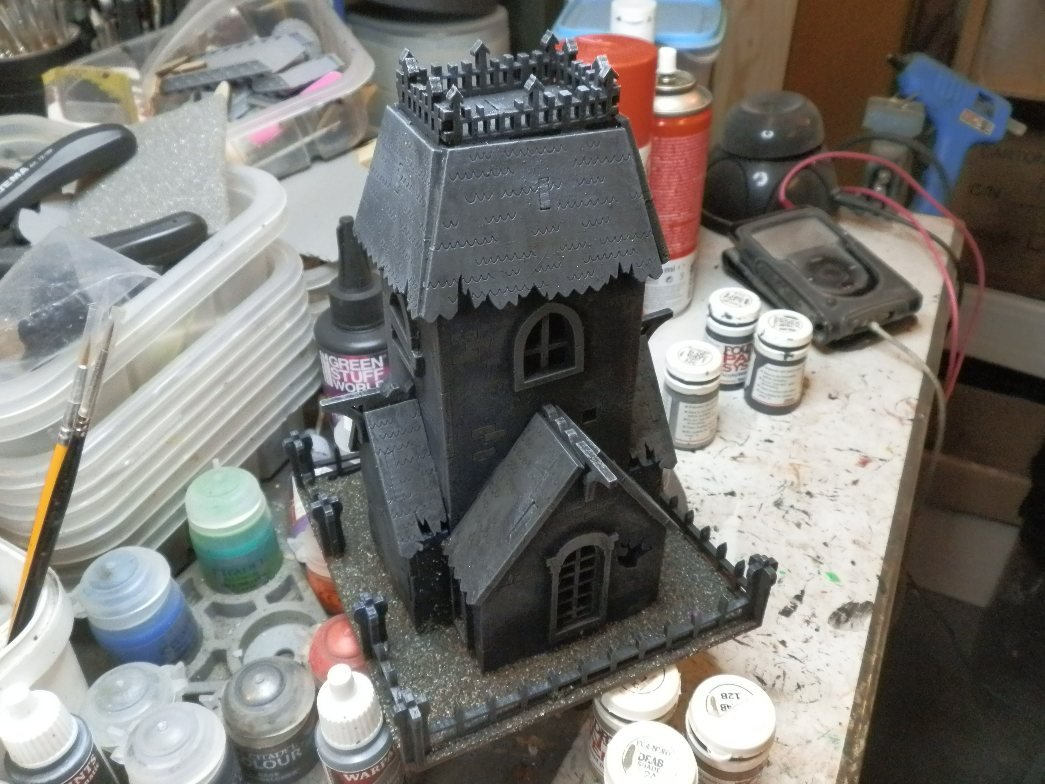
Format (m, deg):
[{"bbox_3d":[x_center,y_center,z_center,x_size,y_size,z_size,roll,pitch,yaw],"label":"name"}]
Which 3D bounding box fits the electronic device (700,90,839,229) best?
[{"bbox_3d":[0.178,-0.172,0.614,0.108,0.082,0.108,9,38,14],"label":"electronic device"}]

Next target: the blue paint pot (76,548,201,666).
[{"bbox_3d":[-0.148,0.082,0.328,0.037,0.046,0.035,-2,42,2],"label":"blue paint pot"}]

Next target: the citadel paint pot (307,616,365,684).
[{"bbox_3d":[-0.061,0.102,0.310,0.034,0.042,0.034,-1,37,1],"label":"citadel paint pot"}]

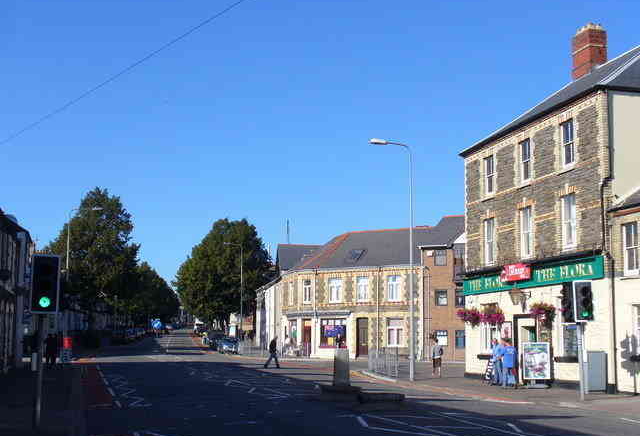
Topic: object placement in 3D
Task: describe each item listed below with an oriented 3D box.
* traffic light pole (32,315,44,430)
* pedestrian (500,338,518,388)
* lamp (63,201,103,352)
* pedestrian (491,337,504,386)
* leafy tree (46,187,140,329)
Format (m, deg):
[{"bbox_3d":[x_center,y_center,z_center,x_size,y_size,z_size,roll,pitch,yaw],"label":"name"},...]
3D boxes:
[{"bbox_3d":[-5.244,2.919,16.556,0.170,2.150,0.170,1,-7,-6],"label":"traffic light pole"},{"bbox_3d":[6.537,5.069,30.609,0.550,1.720,0.500,2,-7,-9],"label":"pedestrian"},{"bbox_3d":[-14.924,4.121,55.717,2.200,9.700,0.350,2,-7,-9],"label":"lamp"},{"bbox_3d":[6.342,5.232,31.798,0.480,1.700,0.500,3,-8,-18],"label":"pedestrian"},{"bbox_3d":[-19.959,4.610,78.035,8.600,14.400,8.600,2,-8,-9],"label":"leafy tree"}]

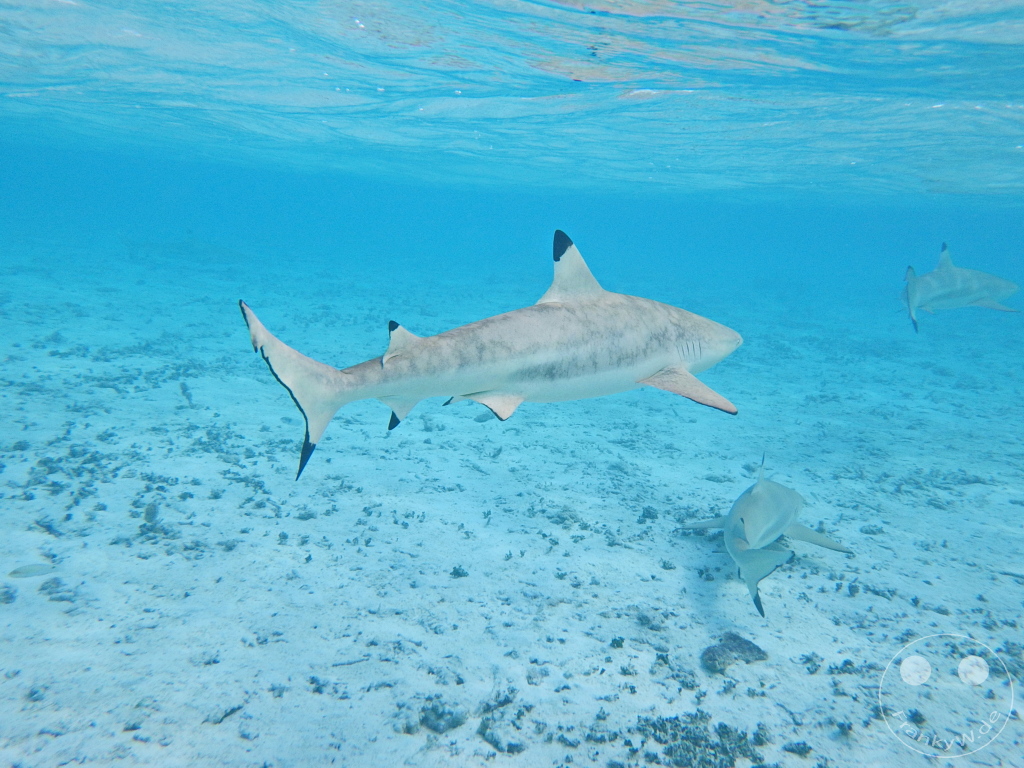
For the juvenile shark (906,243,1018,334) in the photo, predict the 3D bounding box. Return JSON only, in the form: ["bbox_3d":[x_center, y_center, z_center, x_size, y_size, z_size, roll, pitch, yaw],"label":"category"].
[{"bbox_3d":[2.776,-0.607,5.097,1.200,0.500,0.460,-3,13,-26],"label":"juvenile shark"}]

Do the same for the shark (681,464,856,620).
[{"bbox_3d":[0.881,0.445,2.878,0.500,0.400,1.120,9,13,30],"label":"shark"}]

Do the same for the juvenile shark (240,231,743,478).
[{"bbox_3d":[0.026,-0.102,1.978,1.270,0.500,0.460,-5,14,-21],"label":"juvenile shark"}]

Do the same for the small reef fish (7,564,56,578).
[{"bbox_3d":[-1.398,0.548,2.420,0.145,0.040,0.022,-1,12,-17],"label":"small reef fish"}]

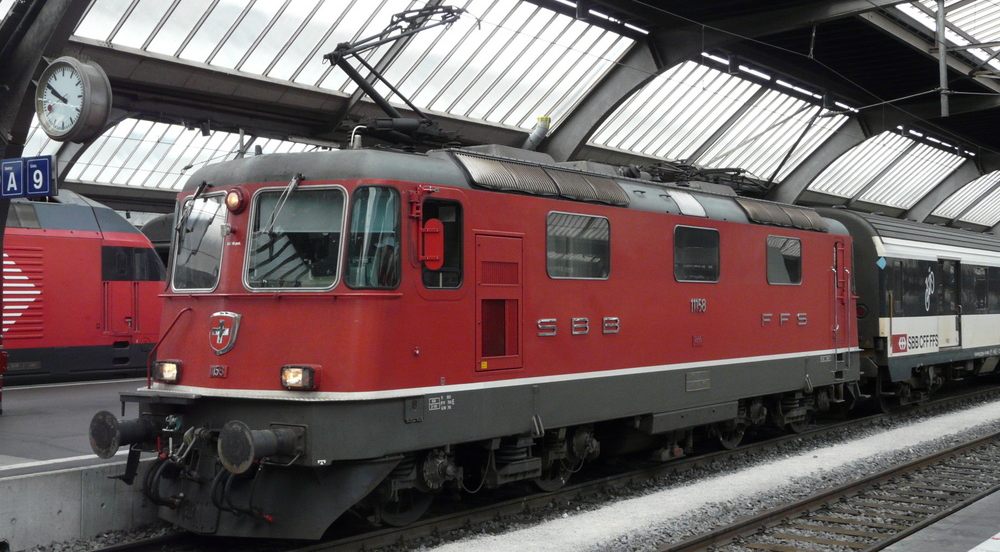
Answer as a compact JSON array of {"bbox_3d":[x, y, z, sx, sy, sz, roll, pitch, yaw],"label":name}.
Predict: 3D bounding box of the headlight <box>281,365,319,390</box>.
[{"bbox_3d":[-1.785,0.913,11.185,0.355,0.205,0.150,-1,-1,35],"label":"headlight"}]

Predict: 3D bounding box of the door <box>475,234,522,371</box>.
[{"bbox_3d":[0.003,0.275,12.711,0.060,1.370,0.840,-1,-1,35],"label":"door"}]

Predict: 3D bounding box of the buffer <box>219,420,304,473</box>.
[{"bbox_3d":[-2.056,1.460,10.802,0.450,0.450,0.630,-1,-1,35],"label":"buffer"}]

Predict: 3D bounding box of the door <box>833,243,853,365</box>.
[{"bbox_3d":[5.757,0.449,20.937,0.100,2.000,0.740,-1,-1,35],"label":"door"}]

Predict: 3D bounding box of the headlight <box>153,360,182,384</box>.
[{"bbox_3d":[-3.236,0.937,12.199,0.355,0.205,0.150,-1,-1,35],"label":"headlight"}]

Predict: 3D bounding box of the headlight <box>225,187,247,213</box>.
[{"bbox_3d":[-2.500,-0.712,11.747,0.240,0.240,0.130,-1,-1,35],"label":"headlight"}]

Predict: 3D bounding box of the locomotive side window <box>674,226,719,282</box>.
[{"bbox_3d":[2.619,-0.278,16.466,0.060,0.730,1.340,-1,-1,35],"label":"locomotive side window"}]

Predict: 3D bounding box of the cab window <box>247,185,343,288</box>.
[{"bbox_3d":[-1.892,-0.345,11.475,0.980,0.970,0.060,0,-10,19],"label":"cab window"}]

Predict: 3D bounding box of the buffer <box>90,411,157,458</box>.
[{"bbox_3d":[-3.490,1.485,11.805,0.450,0.450,0.630,-1,-1,35],"label":"buffer"}]

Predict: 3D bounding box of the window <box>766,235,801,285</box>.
[{"bbox_3d":[4.337,-0.228,18.923,0.060,0.730,1.370,-1,-1,35],"label":"window"}]

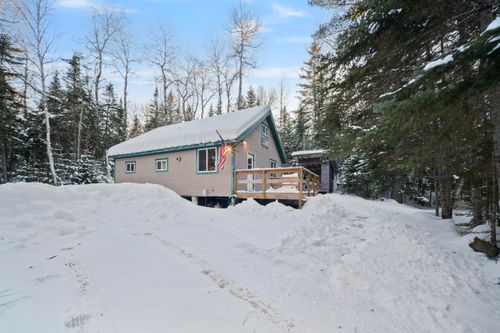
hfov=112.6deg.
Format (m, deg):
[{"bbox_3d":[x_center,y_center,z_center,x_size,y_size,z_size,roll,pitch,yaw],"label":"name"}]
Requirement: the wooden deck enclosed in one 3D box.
[{"bbox_3d":[2.350,1.180,10.400,3.100,1.500,7.500,-2,-5,26],"label":"wooden deck"}]

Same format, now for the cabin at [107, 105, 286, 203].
[{"bbox_3d":[-3.550,-0.720,13.700,10.900,6.200,8.800,-2,-5,26],"label":"cabin"}]

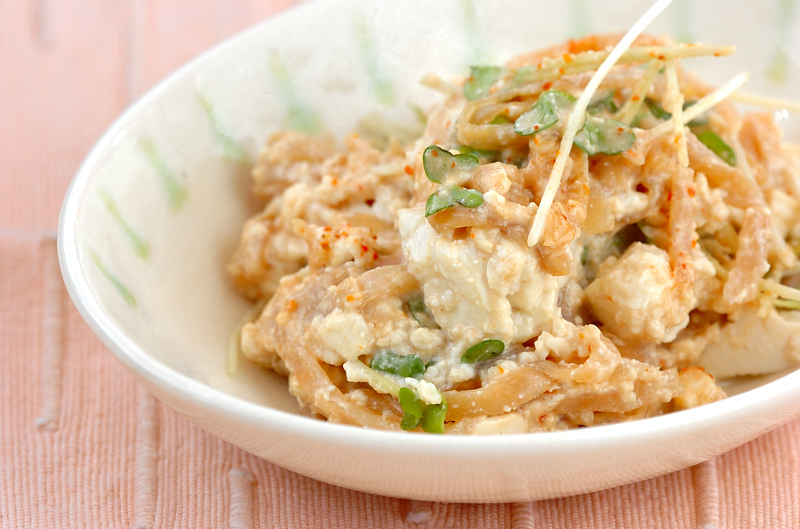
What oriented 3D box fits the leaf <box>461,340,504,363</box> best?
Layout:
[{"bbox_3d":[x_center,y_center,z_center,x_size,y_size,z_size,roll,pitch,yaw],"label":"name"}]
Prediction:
[{"bbox_3d":[0.015,0.016,1.200,0.008,0.002,0.005,-22,40,0],"label":"leaf"}]

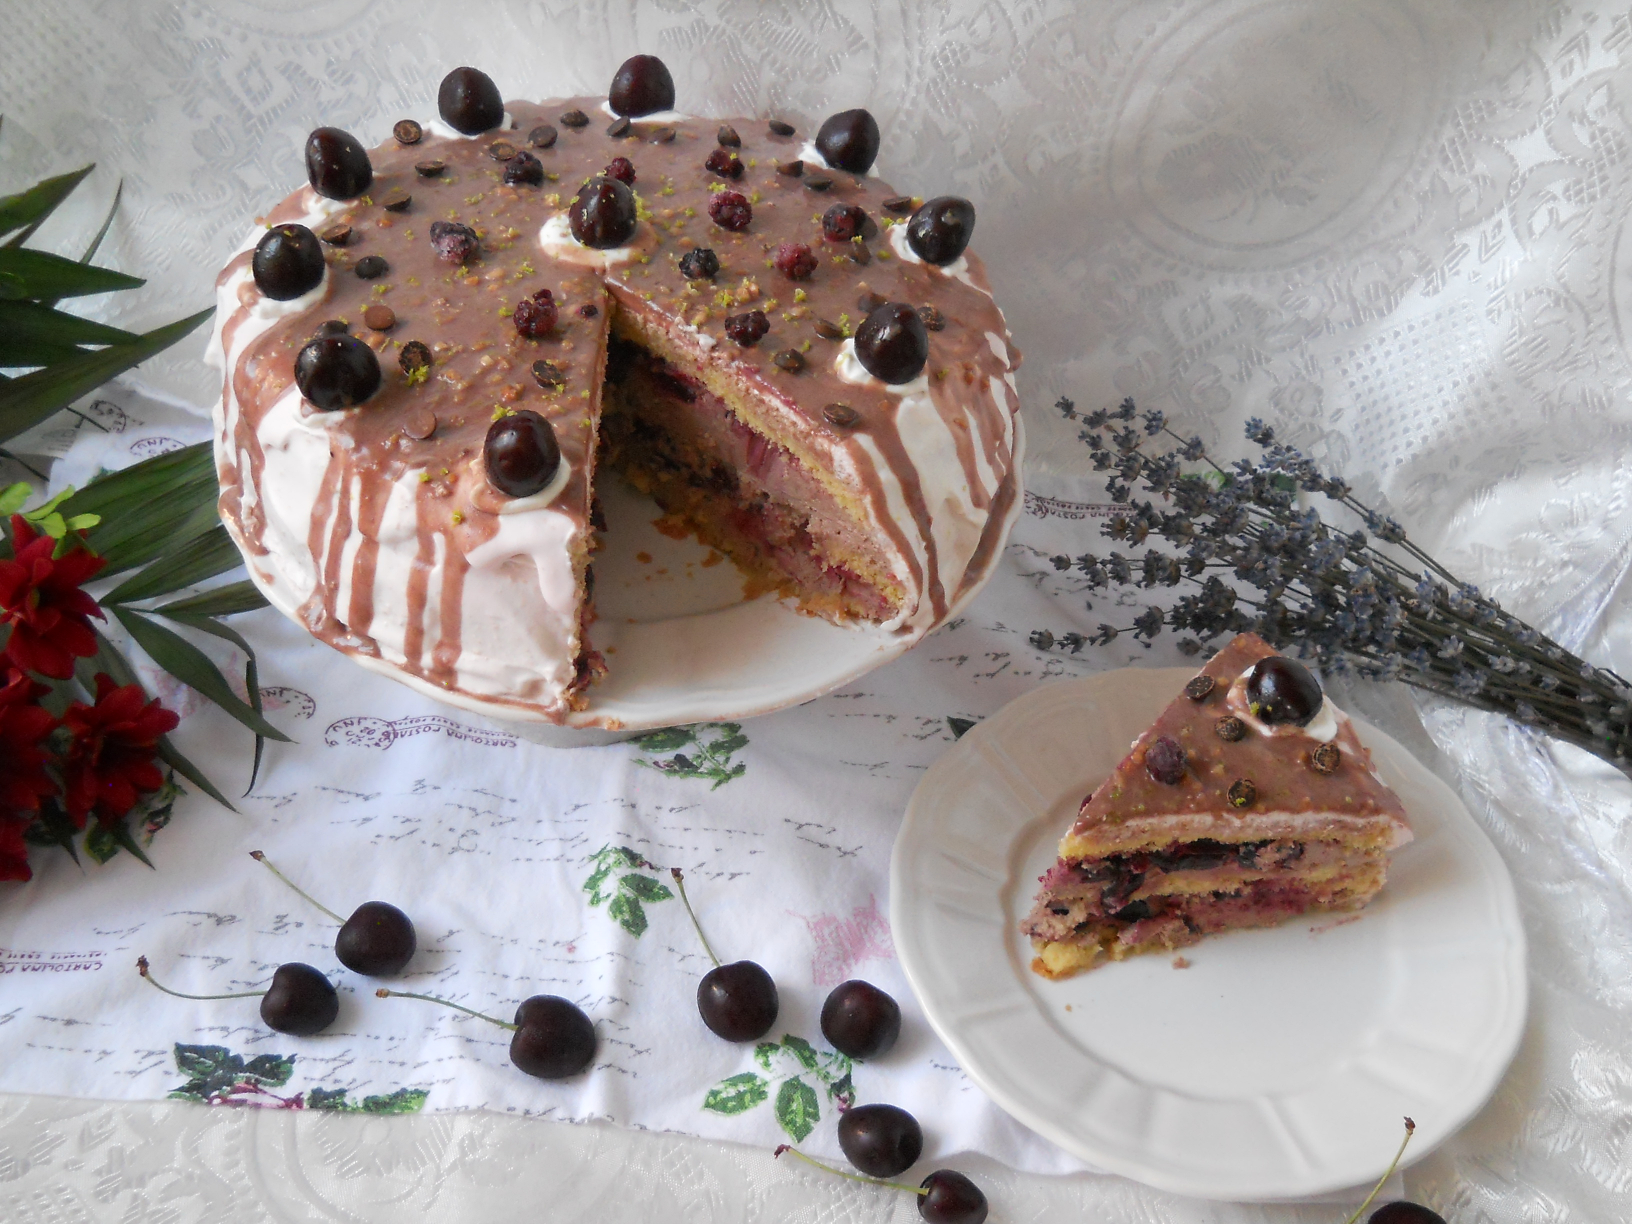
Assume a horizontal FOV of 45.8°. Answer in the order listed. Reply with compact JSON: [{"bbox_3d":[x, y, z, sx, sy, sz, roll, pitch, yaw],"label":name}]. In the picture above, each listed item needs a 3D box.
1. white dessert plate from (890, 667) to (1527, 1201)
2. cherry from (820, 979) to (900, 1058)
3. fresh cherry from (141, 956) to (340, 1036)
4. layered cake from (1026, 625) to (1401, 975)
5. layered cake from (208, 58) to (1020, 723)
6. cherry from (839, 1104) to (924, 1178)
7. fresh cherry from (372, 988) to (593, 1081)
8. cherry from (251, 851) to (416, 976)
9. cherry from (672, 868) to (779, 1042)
[{"bbox_3d":[0.126,0.099,0.631,0.202,0.022,0.202,-1,48,1],"label":"white dessert plate"},{"bbox_3d":[0.014,0.128,0.606,0.026,0.025,0.025,-2,48,0],"label":"cherry"},{"bbox_3d":[-0.184,0.124,0.616,0.065,0.025,0.025,-1,48,1],"label":"fresh cherry"},{"bbox_3d":[0.121,0.064,0.613,0.119,0.075,0.091,-26,53,-20],"label":"layered cake"},{"bbox_3d":[-0.067,-0.094,0.638,0.265,0.088,0.265,-1,48,1],"label":"layered cake"},{"bbox_3d":[0.019,0.158,0.579,0.026,0.024,0.025,-2,48,0],"label":"cherry"},{"bbox_3d":[-0.101,0.125,0.612,0.070,0.027,0.027,21,52,19],"label":"fresh cherry"},{"bbox_3d":[-0.162,0.102,0.635,0.067,0.026,0.026,15,51,15],"label":"cherry"},{"bbox_3d":[-0.036,0.113,0.621,0.026,0.026,0.063,-32,55,-24],"label":"cherry"}]

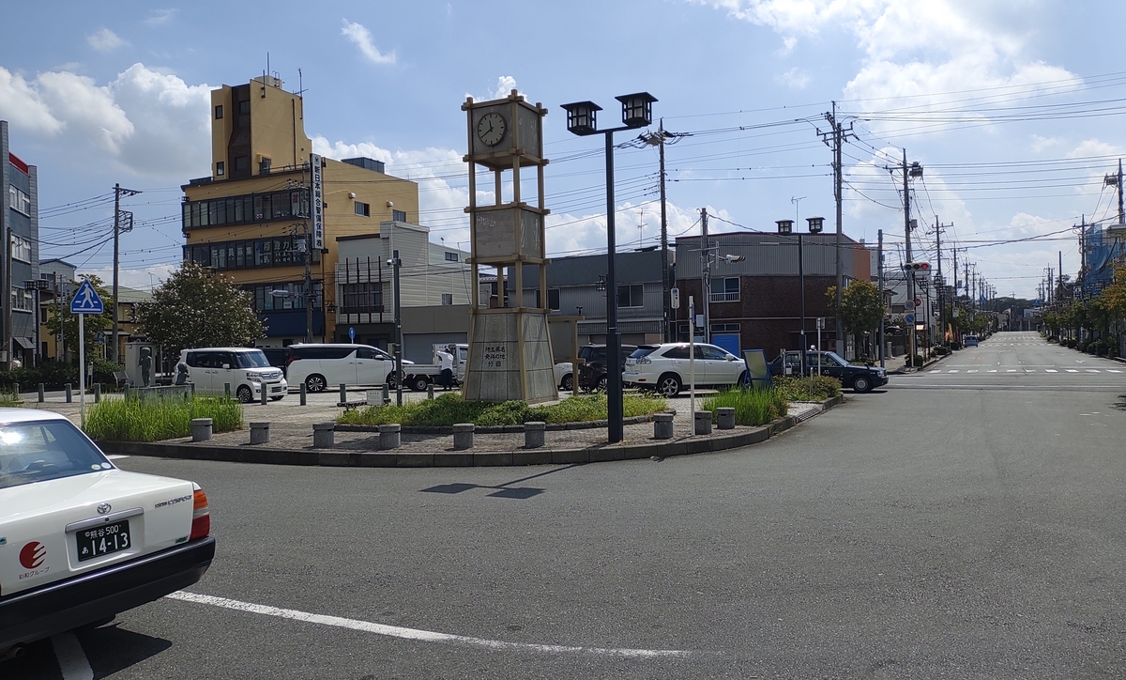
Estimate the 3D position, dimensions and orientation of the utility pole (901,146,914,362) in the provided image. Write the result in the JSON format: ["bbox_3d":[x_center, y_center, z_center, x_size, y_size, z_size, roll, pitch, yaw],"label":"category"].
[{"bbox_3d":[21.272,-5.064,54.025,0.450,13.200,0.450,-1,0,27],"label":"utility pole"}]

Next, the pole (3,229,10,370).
[{"bbox_3d":[-29.054,-1.675,46.000,0.320,8.350,0.320,1,0,26],"label":"pole"}]

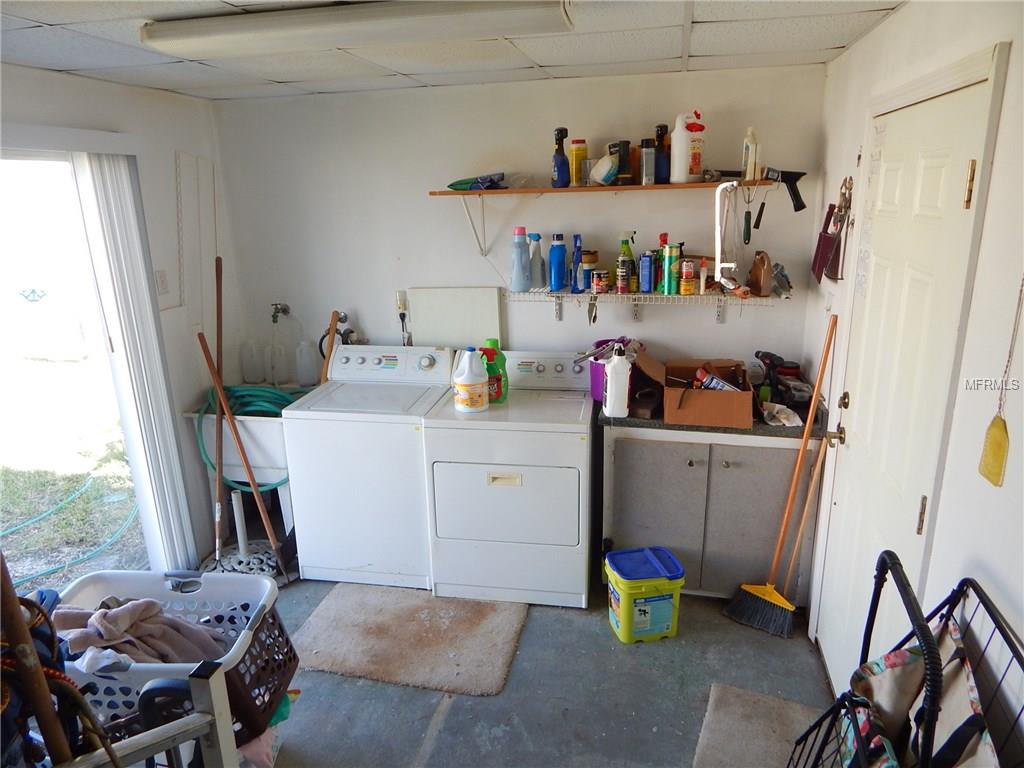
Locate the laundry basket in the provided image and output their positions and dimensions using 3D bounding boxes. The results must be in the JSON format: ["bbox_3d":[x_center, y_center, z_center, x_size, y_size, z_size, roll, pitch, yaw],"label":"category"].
[{"bbox_3d":[-1.095,0.869,2.041,0.680,0.320,0.470,0,15,5],"label":"laundry basket"}]

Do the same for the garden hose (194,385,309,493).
[{"bbox_3d":[-1.334,0.271,3.436,0.510,0.420,0.500,2,15,11],"label":"garden hose"}]

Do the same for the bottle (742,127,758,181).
[{"bbox_3d":[1.044,-1.005,2.844,0.060,0.224,0.080,0,16,3],"label":"bottle"}]

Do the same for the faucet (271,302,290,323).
[{"bbox_3d":[-1.329,-0.410,3.743,0.062,0.110,0.130,2,17,12],"label":"faucet"}]

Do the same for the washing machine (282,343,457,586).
[{"bbox_3d":[-0.682,0.392,3.412,0.682,1.078,0.670,2,16,9],"label":"washing machine"}]

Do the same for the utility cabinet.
[{"bbox_3d":[0.931,0.542,3.161,0.896,0.855,0.600,3,15,15],"label":"utility cabinet"}]

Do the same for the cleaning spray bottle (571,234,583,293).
[{"bbox_3d":[0.303,-0.545,2.969,0.060,0.262,0.095,2,15,11],"label":"cleaning spray bottle"}]

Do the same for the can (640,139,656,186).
[{"bbox_3d":[0.615,-0.995,2.926,0.064,0.201,0.064,3,15,15],"label":"can"}]

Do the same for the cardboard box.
[{"bbox_3d":[0.859,0.044,2.868,0.350,0.176,0.360,2,17,12],"label":"cardboard box"}]

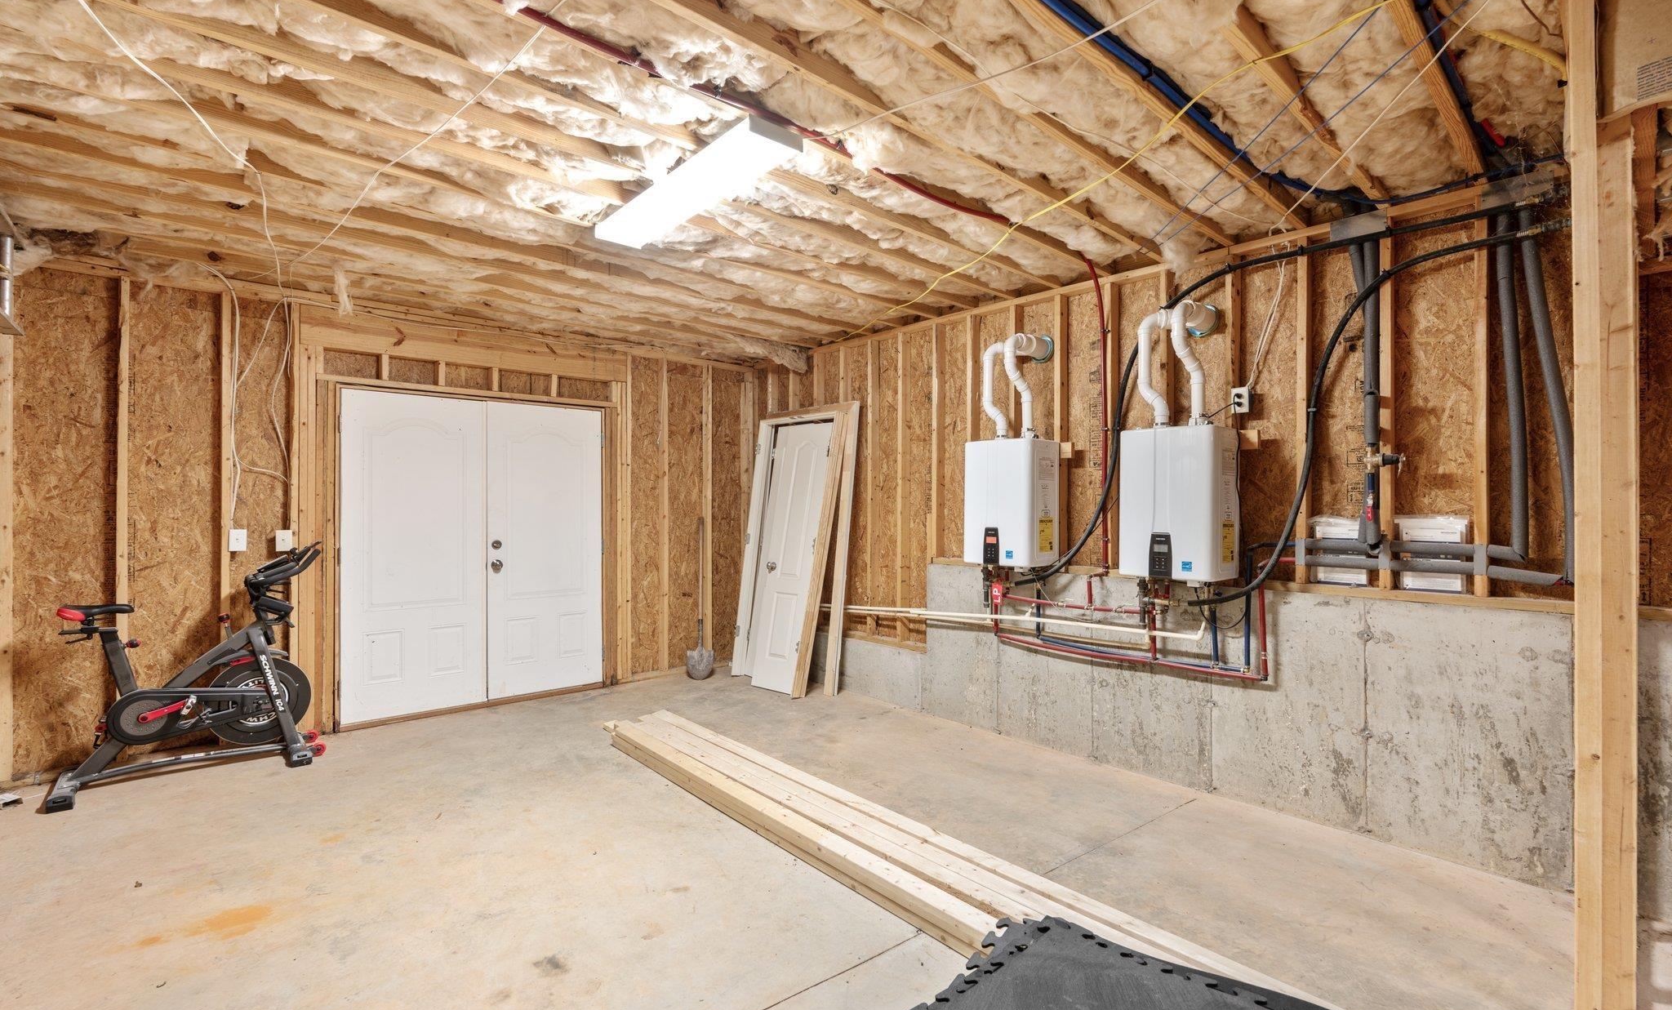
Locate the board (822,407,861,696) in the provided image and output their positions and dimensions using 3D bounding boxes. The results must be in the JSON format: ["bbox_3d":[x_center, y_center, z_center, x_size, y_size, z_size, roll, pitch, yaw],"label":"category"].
[{"bbox_3d":[0.056,0.299,5.345,0.035,2.100,0.090,8,-5,-42],"label":"board"}]

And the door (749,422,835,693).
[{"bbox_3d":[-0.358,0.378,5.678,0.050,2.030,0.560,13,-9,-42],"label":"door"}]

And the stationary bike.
[{"bbox_3d":[-3.277,0.783,3.825,1.070,1.170,0.540,0,0,-43],"label":"stationary bike"}]

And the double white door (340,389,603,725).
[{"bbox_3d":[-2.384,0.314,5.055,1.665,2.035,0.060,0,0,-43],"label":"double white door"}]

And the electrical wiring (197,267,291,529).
[{"bbox_3d":[-3.271,-0.558,4.120,0.410,1.380,0.170,0,0,-43],"label":"electrical wiring"}]

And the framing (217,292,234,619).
[{"bbox_3d":[-3.409,0.078,4.144,0.040,2.510,0.090,0,0,-43],"label":"framing"}]

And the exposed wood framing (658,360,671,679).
[{"bbox_3d":[-1.391,0.083,6.007,0.040,2.510,0.090,0,0,-43],"label":"exposed wood framing"}]

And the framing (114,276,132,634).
[{"bbox_3d":[-3.708,0.077,3.869,0.040,2.510,0.090,0,0,-43],"label":"framing"}]

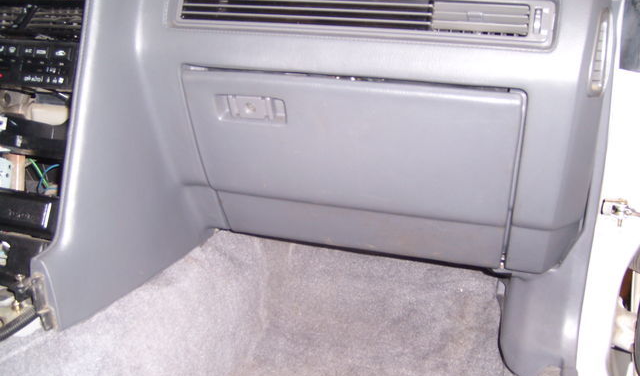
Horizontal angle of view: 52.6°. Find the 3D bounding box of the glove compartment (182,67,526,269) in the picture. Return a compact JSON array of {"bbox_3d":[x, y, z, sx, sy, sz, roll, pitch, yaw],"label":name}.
[{"bbox_3d":[0.059,-0.045,0.972,0.450,0.319,0.150,7,34,16],"label":"glove compartment"}]

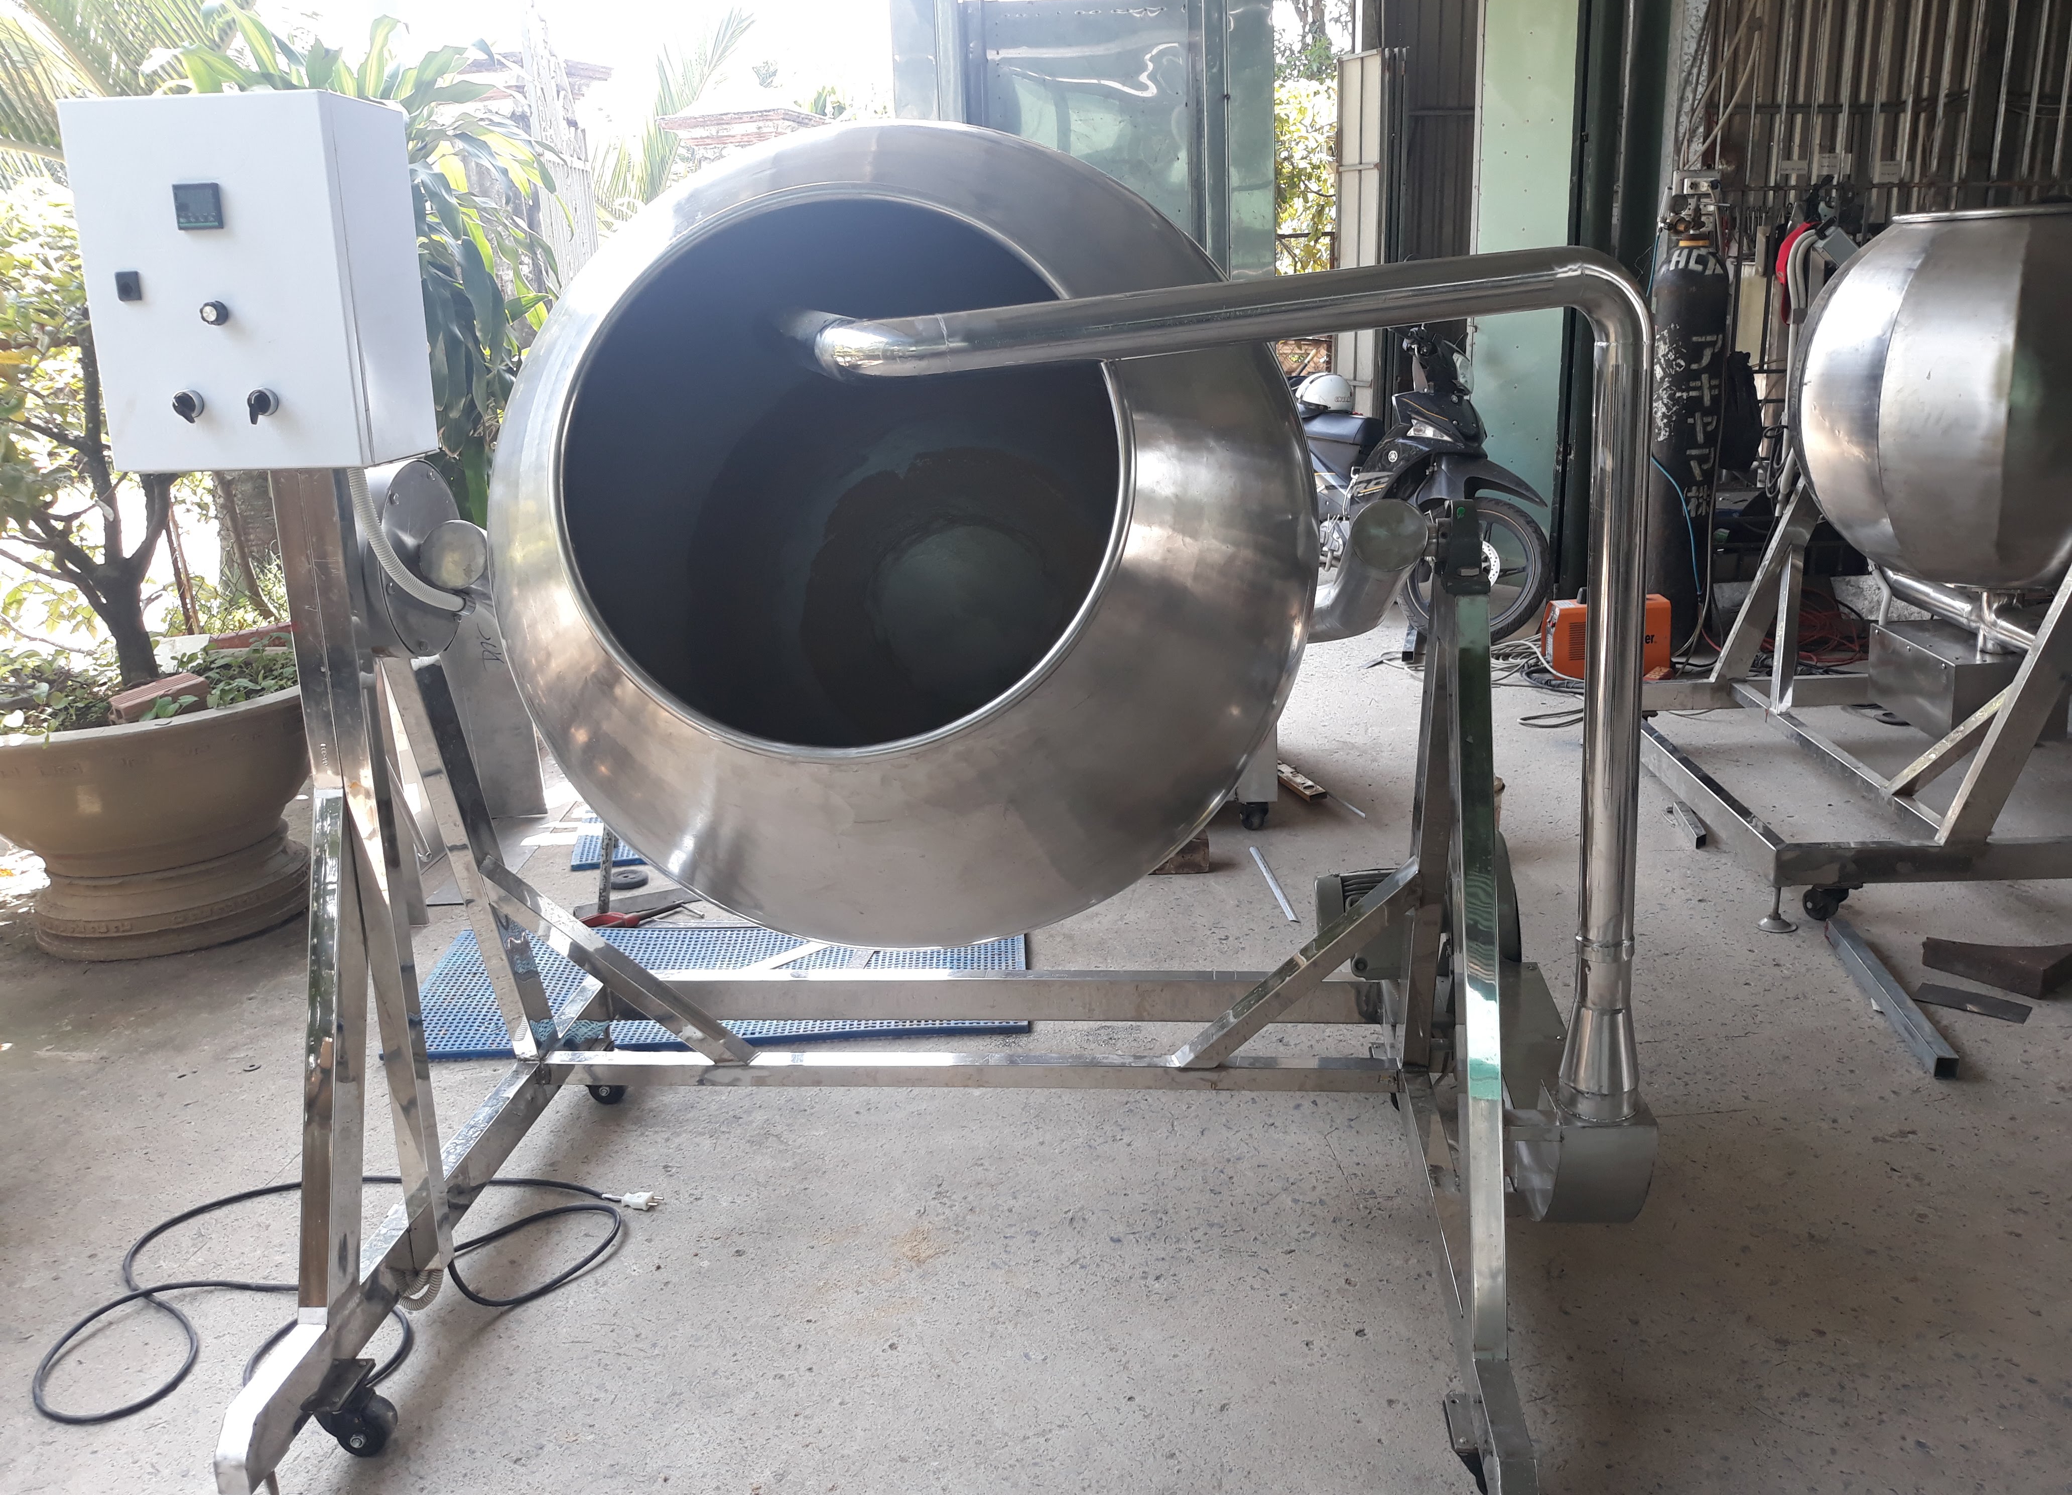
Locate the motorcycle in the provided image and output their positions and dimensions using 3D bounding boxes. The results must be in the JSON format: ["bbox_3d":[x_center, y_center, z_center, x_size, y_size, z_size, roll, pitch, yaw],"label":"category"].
[{"bbox_3d":[1.167,-1.022,6.252,0.700,1.080,1.900,-13,19,-35],"label":"motorcycle"}]

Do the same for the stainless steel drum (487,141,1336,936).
[{"bbox_3d":[-0.169,-0.267,2.200,1.080,1.080,0.880,-1,-5,7],"label":"stainless steel drum"}]

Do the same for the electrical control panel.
[{"bbox_3d":[-0.912,-0.540,1.902,0.300,0.400,0.200,0,15,6],"label":"electrical control panel"}]

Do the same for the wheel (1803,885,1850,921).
[{"bbox_3d":[1.667,0.327,3.400,0.062,0.086,0.088,-3,16,-4],"label":"wheel"}]

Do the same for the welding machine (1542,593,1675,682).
[{"bbox_3d":[1.919,-0.392,5.467,0.410,0.260,0.160,-4,16,-7],"label":"welding machine"}]

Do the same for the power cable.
[{"bbox_3d":[-1.022,0.793,2.420,0.754,0.030,0.576,-2,16,0],"label":"power cable"}]

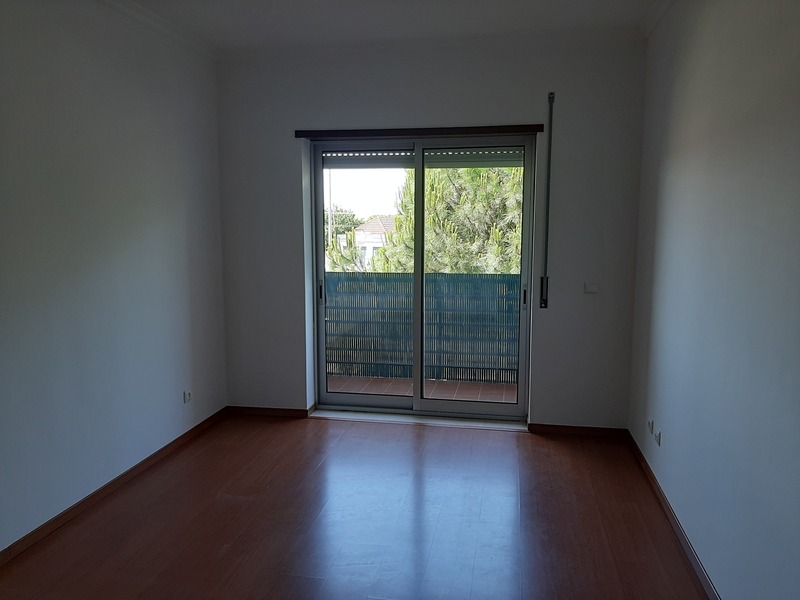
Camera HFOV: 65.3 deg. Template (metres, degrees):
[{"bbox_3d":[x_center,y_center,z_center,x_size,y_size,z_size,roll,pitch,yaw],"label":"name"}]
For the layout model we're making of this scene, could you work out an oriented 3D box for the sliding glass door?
[{"bbox_3d":[0.146,-0.143,4.612,1.618,2.039,0.085,1,7,10],"label":"sliding glass door"}]

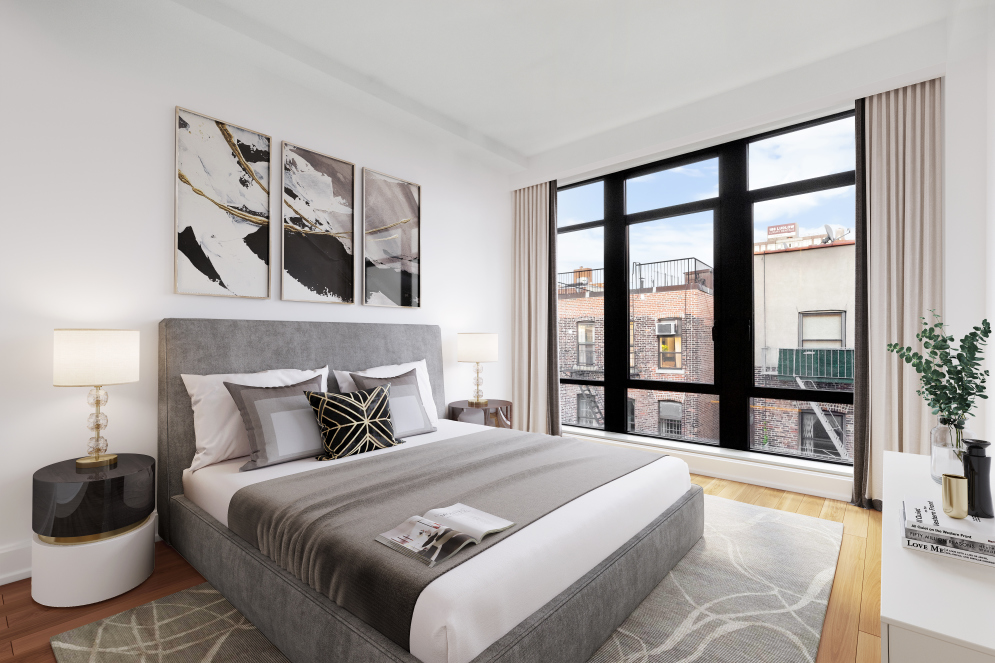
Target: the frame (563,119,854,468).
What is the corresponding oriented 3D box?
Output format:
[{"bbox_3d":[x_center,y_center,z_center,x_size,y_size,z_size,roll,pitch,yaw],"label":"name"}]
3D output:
[{"bbox_3d":[1.566,-0.289,3.872,2.600,2.490,0.120,0,-1,40],"label":"frame"}]

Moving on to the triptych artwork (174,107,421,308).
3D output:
[{"bbox_3d":[-1.197,-0.716,3.072,0.030,1.030,1.720,0,-1,40],"label":"triptych artwork"}]

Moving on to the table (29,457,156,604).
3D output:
[{"bbox_3d":[-1.795,0.862,1.992,0.430,0.505,0.430,0,-1,40],"label":"table"}]

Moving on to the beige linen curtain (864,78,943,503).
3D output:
[{"bbox_3d":[2.497,-0.187,2.730,0.360,2.630,0.130,0,-1,40],"label":"beige linen curtain"}]

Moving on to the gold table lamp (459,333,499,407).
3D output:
[{"bbox_3d":[-0.155,0.321,3.816,0.325,0.615,0.325,0,0,0],"label":"gold table lamp"}]

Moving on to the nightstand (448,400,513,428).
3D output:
[{"bbox_3d":[-0.148,0.880,3.839,0.510,0.505,0.510,0,0,0],"label":"nightstand"}]

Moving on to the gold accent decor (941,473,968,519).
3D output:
[{"bbox_3d":[1.046,0.376,1.010,0.043,0.094,0.043,0,-1,40],"label":"gold accent decor"}]

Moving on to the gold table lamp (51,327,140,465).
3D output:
[{"bbox_3d":[-1.839,0.303,2.037,0.305,0.615,0.305,0,-1,40],"label":"gold table lamp"}]

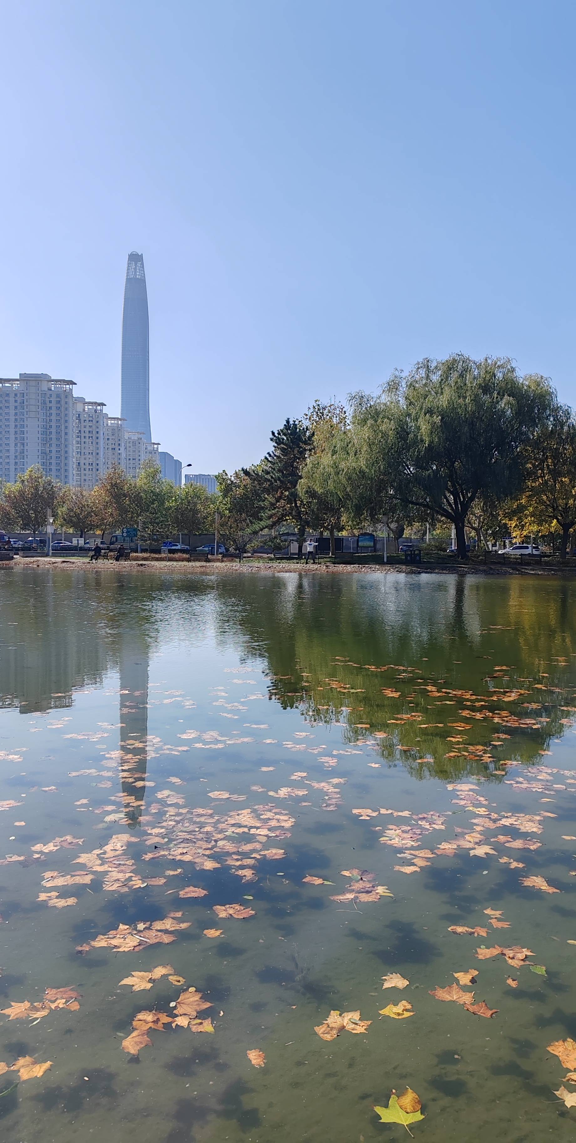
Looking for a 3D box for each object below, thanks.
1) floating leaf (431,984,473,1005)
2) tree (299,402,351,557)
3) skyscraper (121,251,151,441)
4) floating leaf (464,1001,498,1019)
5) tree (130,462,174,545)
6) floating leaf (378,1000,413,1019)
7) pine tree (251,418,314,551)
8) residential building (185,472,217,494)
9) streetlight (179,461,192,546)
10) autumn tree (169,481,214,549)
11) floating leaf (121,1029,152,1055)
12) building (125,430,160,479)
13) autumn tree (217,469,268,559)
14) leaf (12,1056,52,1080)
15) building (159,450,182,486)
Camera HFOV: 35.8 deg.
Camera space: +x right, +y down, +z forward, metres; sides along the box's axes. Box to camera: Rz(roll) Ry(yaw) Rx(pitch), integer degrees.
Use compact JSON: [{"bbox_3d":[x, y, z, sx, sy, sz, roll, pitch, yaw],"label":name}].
[{"bbox_3d":[0.637,1.637,3.448,0.160,0.025,0.135,1,2,0],"label":"floating leaf"},{"bbox_3d":[3.334,-8.019,76.829,6.000,13.637,5.800,1,2,0],"label":"tree"},{"bbox_3d":[-280.071,-314.537,1623.279,58.000,530.000,58.000,0,2,-10],"label":"skyscraper"},{"bbox_3d":[0.719,1.639,3.332,0.122,0.030,0.100,1,2,0],"label":"floating leaf"},{"bbox_3d":[-18.846,-8.886,123.194,6.300,12.420,6.000,1,2,0],"label":"tree"},{"bbox_3d":[0.398,1.592,3.260,0.130,0.025,0.128,1,2,0],"label":"floating leaf"},{"bbox_3d":[-0.366,-7.027,74.858,6.000,11.698,5.600,1,2,0],"label":"pine tree"},{"bbox_3d":[-85.389,-61.904,881.094,34.000,70.140,24.000,1,2,0],"label":"residential building"},{"bbox_3d":[-13.567,-8.308,118.622,0.400,12.005,2.200,2,2,37],"label":"streetlight"},{"bbox_3d":[-13.114,-7.331,120.893,6.300,9.928,6.200,1,2,0],"label":"autumn tree"},{"bbox_3d":[-0.536,1.667,3.157,0.107,0.030,0.145,0,2,-16],"label":"floating leaf"},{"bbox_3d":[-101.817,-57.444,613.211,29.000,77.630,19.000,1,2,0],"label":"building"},{"bbox_3d":[-3.894,-5.003,75.920,4.900,7.721,4.600,1,2,0],"label":"autumn tree"},{"bbox_3d":[-0.835,1.594,2.879,0.132,0.022,0.130,1,2,0],"label":"leaf"},{"bbox_3d":[-145.200,-91.250,1091.786,30.000,114.520,50.000,1,2,0],"label":"building"}]

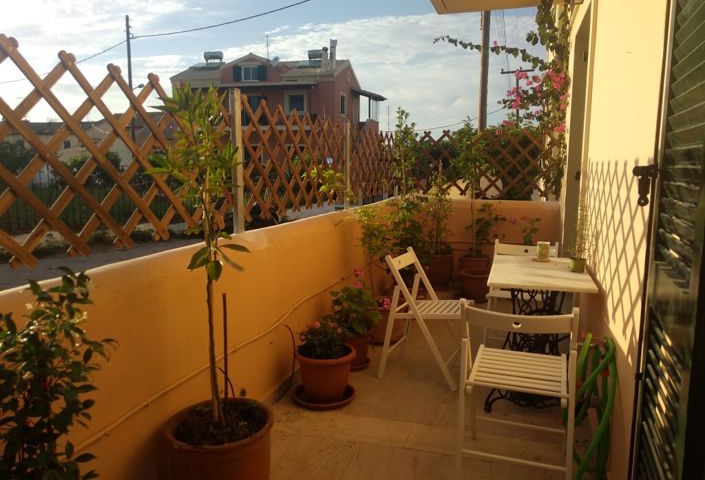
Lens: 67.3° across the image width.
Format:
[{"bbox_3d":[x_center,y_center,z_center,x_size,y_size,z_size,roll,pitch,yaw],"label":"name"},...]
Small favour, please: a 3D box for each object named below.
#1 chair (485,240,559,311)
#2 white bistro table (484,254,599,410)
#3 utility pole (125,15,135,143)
[{"bbox_3d":[1.206,0.418,3.779,0.440,0.775,0.510,3,8,26],"label":"chair"},{"bbox_3d":[1.026,0.532,2.950,0.495,0.735,0.840,2,8,17],"label":"white bistro table"},{"bbox_3d":[-10.222,-5.816,24.432,0.200,8.600,0.200,0,8,0],"label":"utility pole"}]

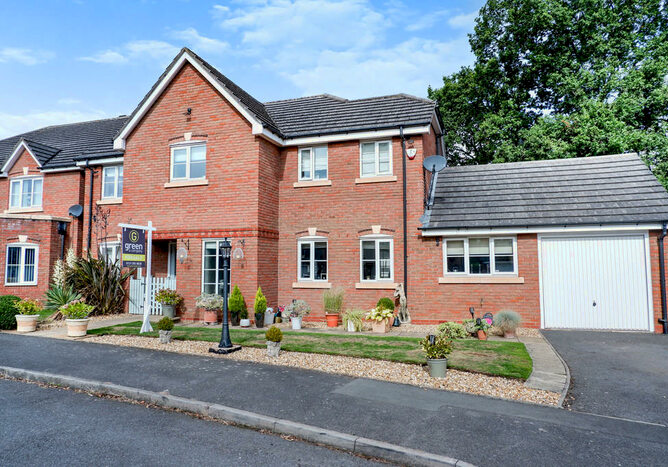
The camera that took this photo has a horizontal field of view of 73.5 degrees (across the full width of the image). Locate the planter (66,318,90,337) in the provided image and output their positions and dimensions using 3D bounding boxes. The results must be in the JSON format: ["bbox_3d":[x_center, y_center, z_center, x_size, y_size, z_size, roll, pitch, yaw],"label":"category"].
[{"bbox_3d":[-5.502,2.019,9.613,0.451,0.343,0.451,-2,-5,16],"label":"planter"}]

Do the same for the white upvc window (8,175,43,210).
[{"bbox_3d":[-11.331,-1.528,16.483,1.603,1.154,0.100,-2,-5,16],"label":"white upvc window"}]

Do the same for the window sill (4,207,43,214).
[{"bbox_3d":[-11.406,-0.840,16.484,1.750,0.140,0.150,-1,-5,16],"label":"window sill"}]

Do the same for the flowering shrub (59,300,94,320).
[{"bbox_3d":[-5.142,1.534,8.967,0.590,0.390,0.560,-1,-5,16],"label":"flowering shrub"}]

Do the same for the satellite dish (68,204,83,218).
[{"bbox_3d":[-8.785,-0.764,15.219,0.460,0.450,0.320,0,-4,-4],"label":"satellite dish"}]

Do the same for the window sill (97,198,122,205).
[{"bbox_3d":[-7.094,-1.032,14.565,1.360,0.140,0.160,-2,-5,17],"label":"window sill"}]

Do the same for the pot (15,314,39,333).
[{"bbox_3d":[-6.586,1.942,9.617,0.430,0.340,0.430,0,-5,0],"label":"pot"}]

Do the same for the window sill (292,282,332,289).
[{"bbox_3d":[-0.586,1.428,12.192,1.100,0.145,0.140,-1,-5,16],"label":"window sill"}]

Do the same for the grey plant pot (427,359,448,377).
[{"bbox_3d":[1.387,1.791,5.967,0.267,0.220,0.267,-2,-5,16],"label":"grey plant pot"}]

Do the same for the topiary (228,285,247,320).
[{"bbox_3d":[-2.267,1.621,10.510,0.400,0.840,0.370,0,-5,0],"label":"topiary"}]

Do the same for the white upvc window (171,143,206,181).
[{"bbox_3d":[-3.978,-1.930,12.206,1.137,0.998,0.100,-2,-5,16],"label":"white upvc window"}]

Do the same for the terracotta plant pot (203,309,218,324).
[{"bbox_3d":[-3.109,2.107,11.316,0.340,0.340,0.340,0,-5,0],"label":"terracotta plant pot"}]

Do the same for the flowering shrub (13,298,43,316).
[{"bbox_3d":[-6.503,1.579,9.506,0.550,0.370,0.520,-2,-5,17],"label":"flowering shrub"}]

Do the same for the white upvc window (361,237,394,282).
[{"bbox_3d":[1.149,0.674,11.818,0.900,1.200,0.080,-1,-5,16],"label":"white upvc window"}]

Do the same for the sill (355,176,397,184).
[{"bbox_3d":[1.137,-1.397,11.844,1.110,0.140,0.160,-2,-5,17],"label":"sill"}]

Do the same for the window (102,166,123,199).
[{"bbox_3d":[-7.187,-1.696,14.794,1.148,1.138,0.100,-2,-5,16],"label":"window"}]

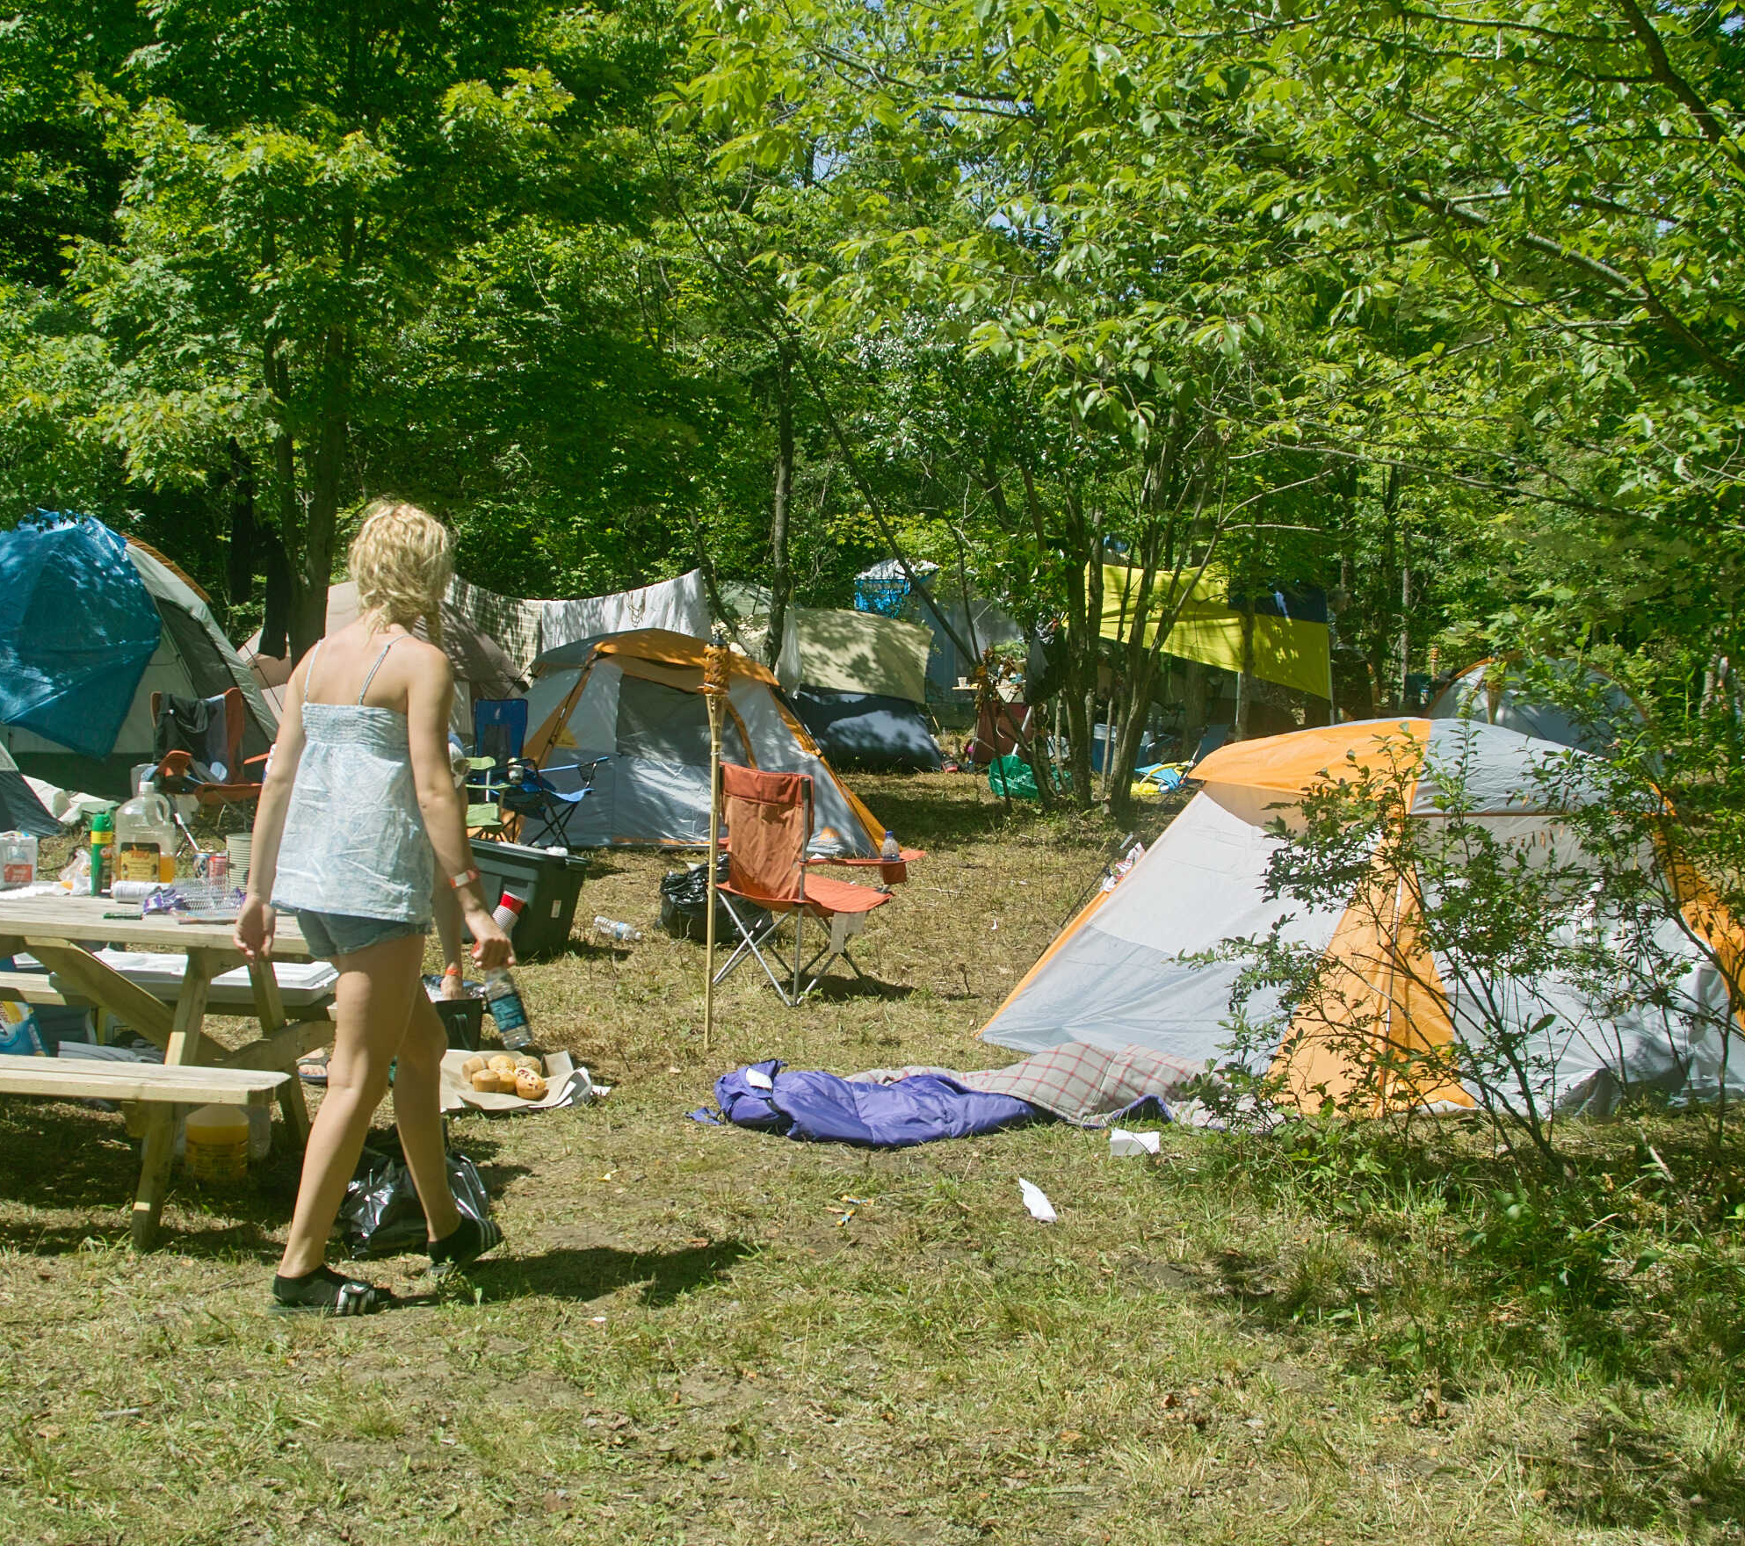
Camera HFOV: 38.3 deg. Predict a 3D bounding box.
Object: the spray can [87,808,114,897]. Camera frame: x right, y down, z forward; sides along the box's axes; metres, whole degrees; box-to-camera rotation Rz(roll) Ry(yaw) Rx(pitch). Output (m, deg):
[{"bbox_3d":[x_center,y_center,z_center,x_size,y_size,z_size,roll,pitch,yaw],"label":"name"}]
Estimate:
[{"bbox_3d":[-1.894,0.197,6.178,0.054,0.210,0.054,0,4,0],"label":"spray can"}]

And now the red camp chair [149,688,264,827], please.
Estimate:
[{"bbox_3d":[-3.618,-0.010,13.950,0.780,0.890,0.580,-1,5,-35],"label":"red camp chair"}]

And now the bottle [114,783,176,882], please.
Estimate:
[{"bbox_3d":[-1.860,0.153,6.425,0.152,0.265,0.145,0,4,-6],"label":"bottle"}]

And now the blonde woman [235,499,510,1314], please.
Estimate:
[{"bbox_3d":[-1.077,0.260,5.480,0.500,1.680,0.600,4,5,44],"label":"blonde woman"}]

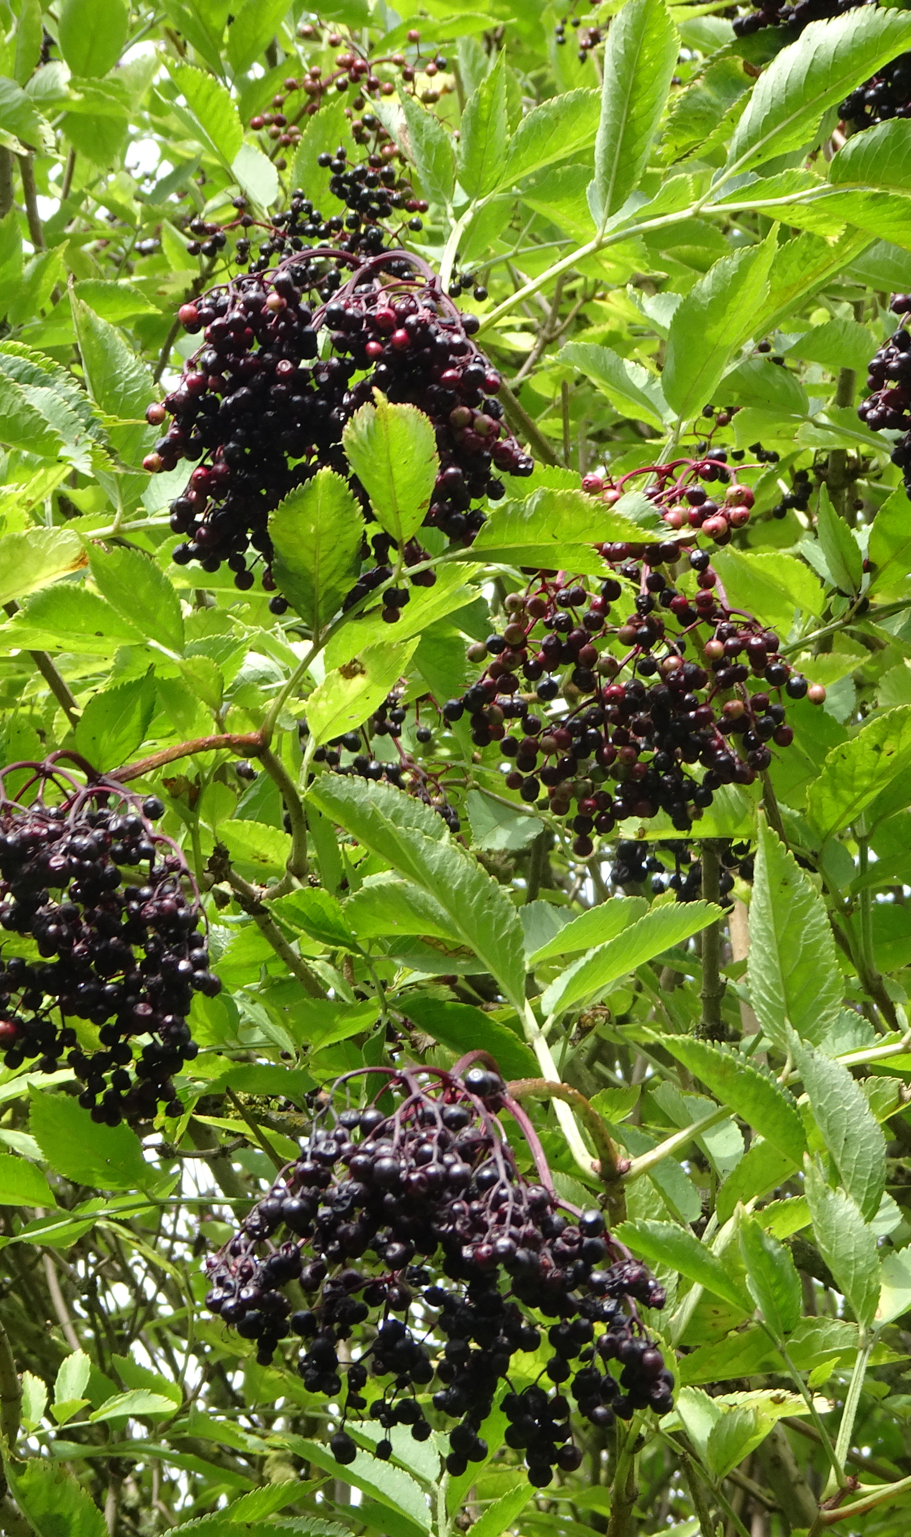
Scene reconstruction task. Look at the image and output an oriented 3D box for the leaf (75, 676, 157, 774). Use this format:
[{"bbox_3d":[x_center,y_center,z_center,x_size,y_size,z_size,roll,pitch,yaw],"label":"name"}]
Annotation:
[{"bbox_3d":[-0.109,-0.014,1.425,0.026,0.038,0.010,33,16,18],"label":"leaf"}]

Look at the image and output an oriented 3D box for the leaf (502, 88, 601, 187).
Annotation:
[{"bbox_3d":[0.035,-0.204,1.440,0.050,0.023,0.018,-31,6,5],"label":"leaf"}]

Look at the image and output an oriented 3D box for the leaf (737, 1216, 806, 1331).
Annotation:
[{"bbox_3d":[0.096,0.153,1.345,0.023,0.043,0.010,-28,15,-29],"label":"leaf"}]

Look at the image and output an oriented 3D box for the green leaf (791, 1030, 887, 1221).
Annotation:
[{"bbox_3d":[0.121,0.114,1.405,0.026,0.069,0.009,-27,10,-32],"label":"green leaf"}]

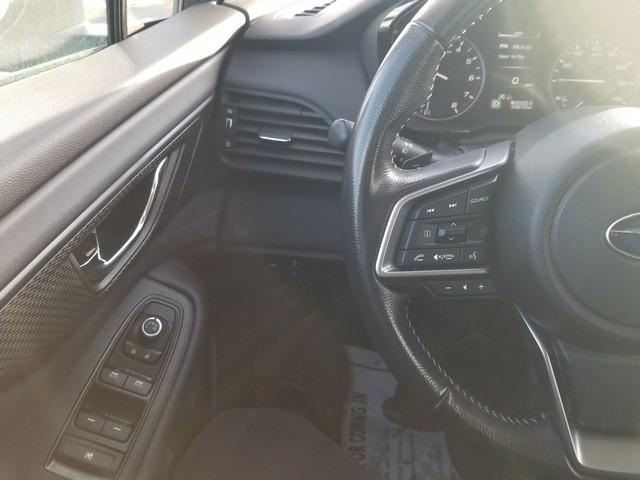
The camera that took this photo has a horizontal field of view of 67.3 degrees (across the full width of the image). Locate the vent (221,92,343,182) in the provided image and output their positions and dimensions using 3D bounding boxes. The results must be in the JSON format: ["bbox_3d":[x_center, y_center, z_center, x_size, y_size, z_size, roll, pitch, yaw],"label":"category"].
[{"bbox_3d":[-0.026,-0.110,0.493,0.140,0.082,0.040,10,21,11],"label":"vent"}]

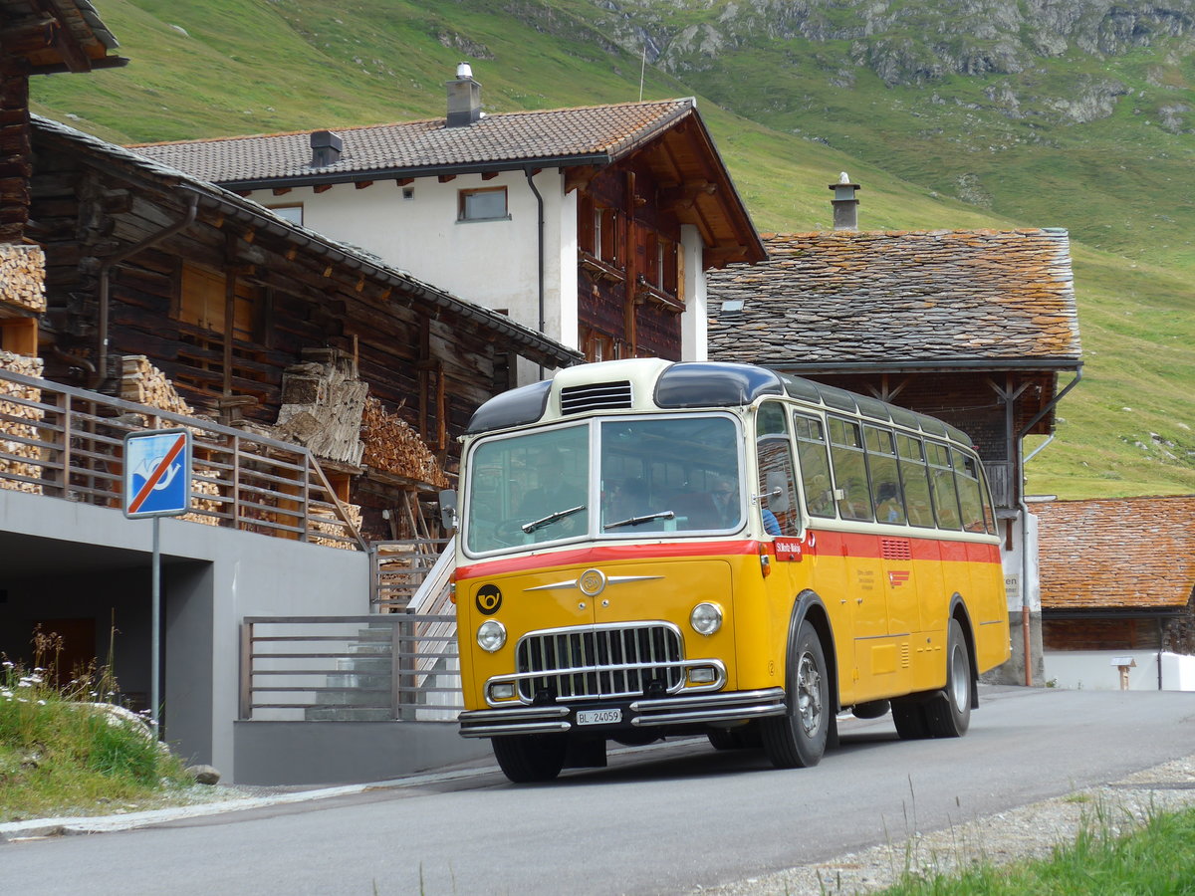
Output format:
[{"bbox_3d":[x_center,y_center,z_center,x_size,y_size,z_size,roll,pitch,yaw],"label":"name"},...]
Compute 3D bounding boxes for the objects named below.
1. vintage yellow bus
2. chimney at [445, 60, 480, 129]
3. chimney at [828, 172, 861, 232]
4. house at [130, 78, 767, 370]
[{"bbox_3d":[1.406,1.007,24.281,2.360,2.950,9.700,-5,-4,17],"label":"vintage yellow bus"},{"bbox_3d":[-2.620,-6.858,57.887,0.550,1.300,0.550,-2,-6,18],"label":"chimney"},{"bbox_3d":[5.693,-5.624,68.300,0.700,1.450,0.660,-1,-5,6],"label":"chimney"},{"bbox_3d":[-4.260,-1.566,58.949,13.000,10.180,11.000,-2,-6,18],"label":"house"}]

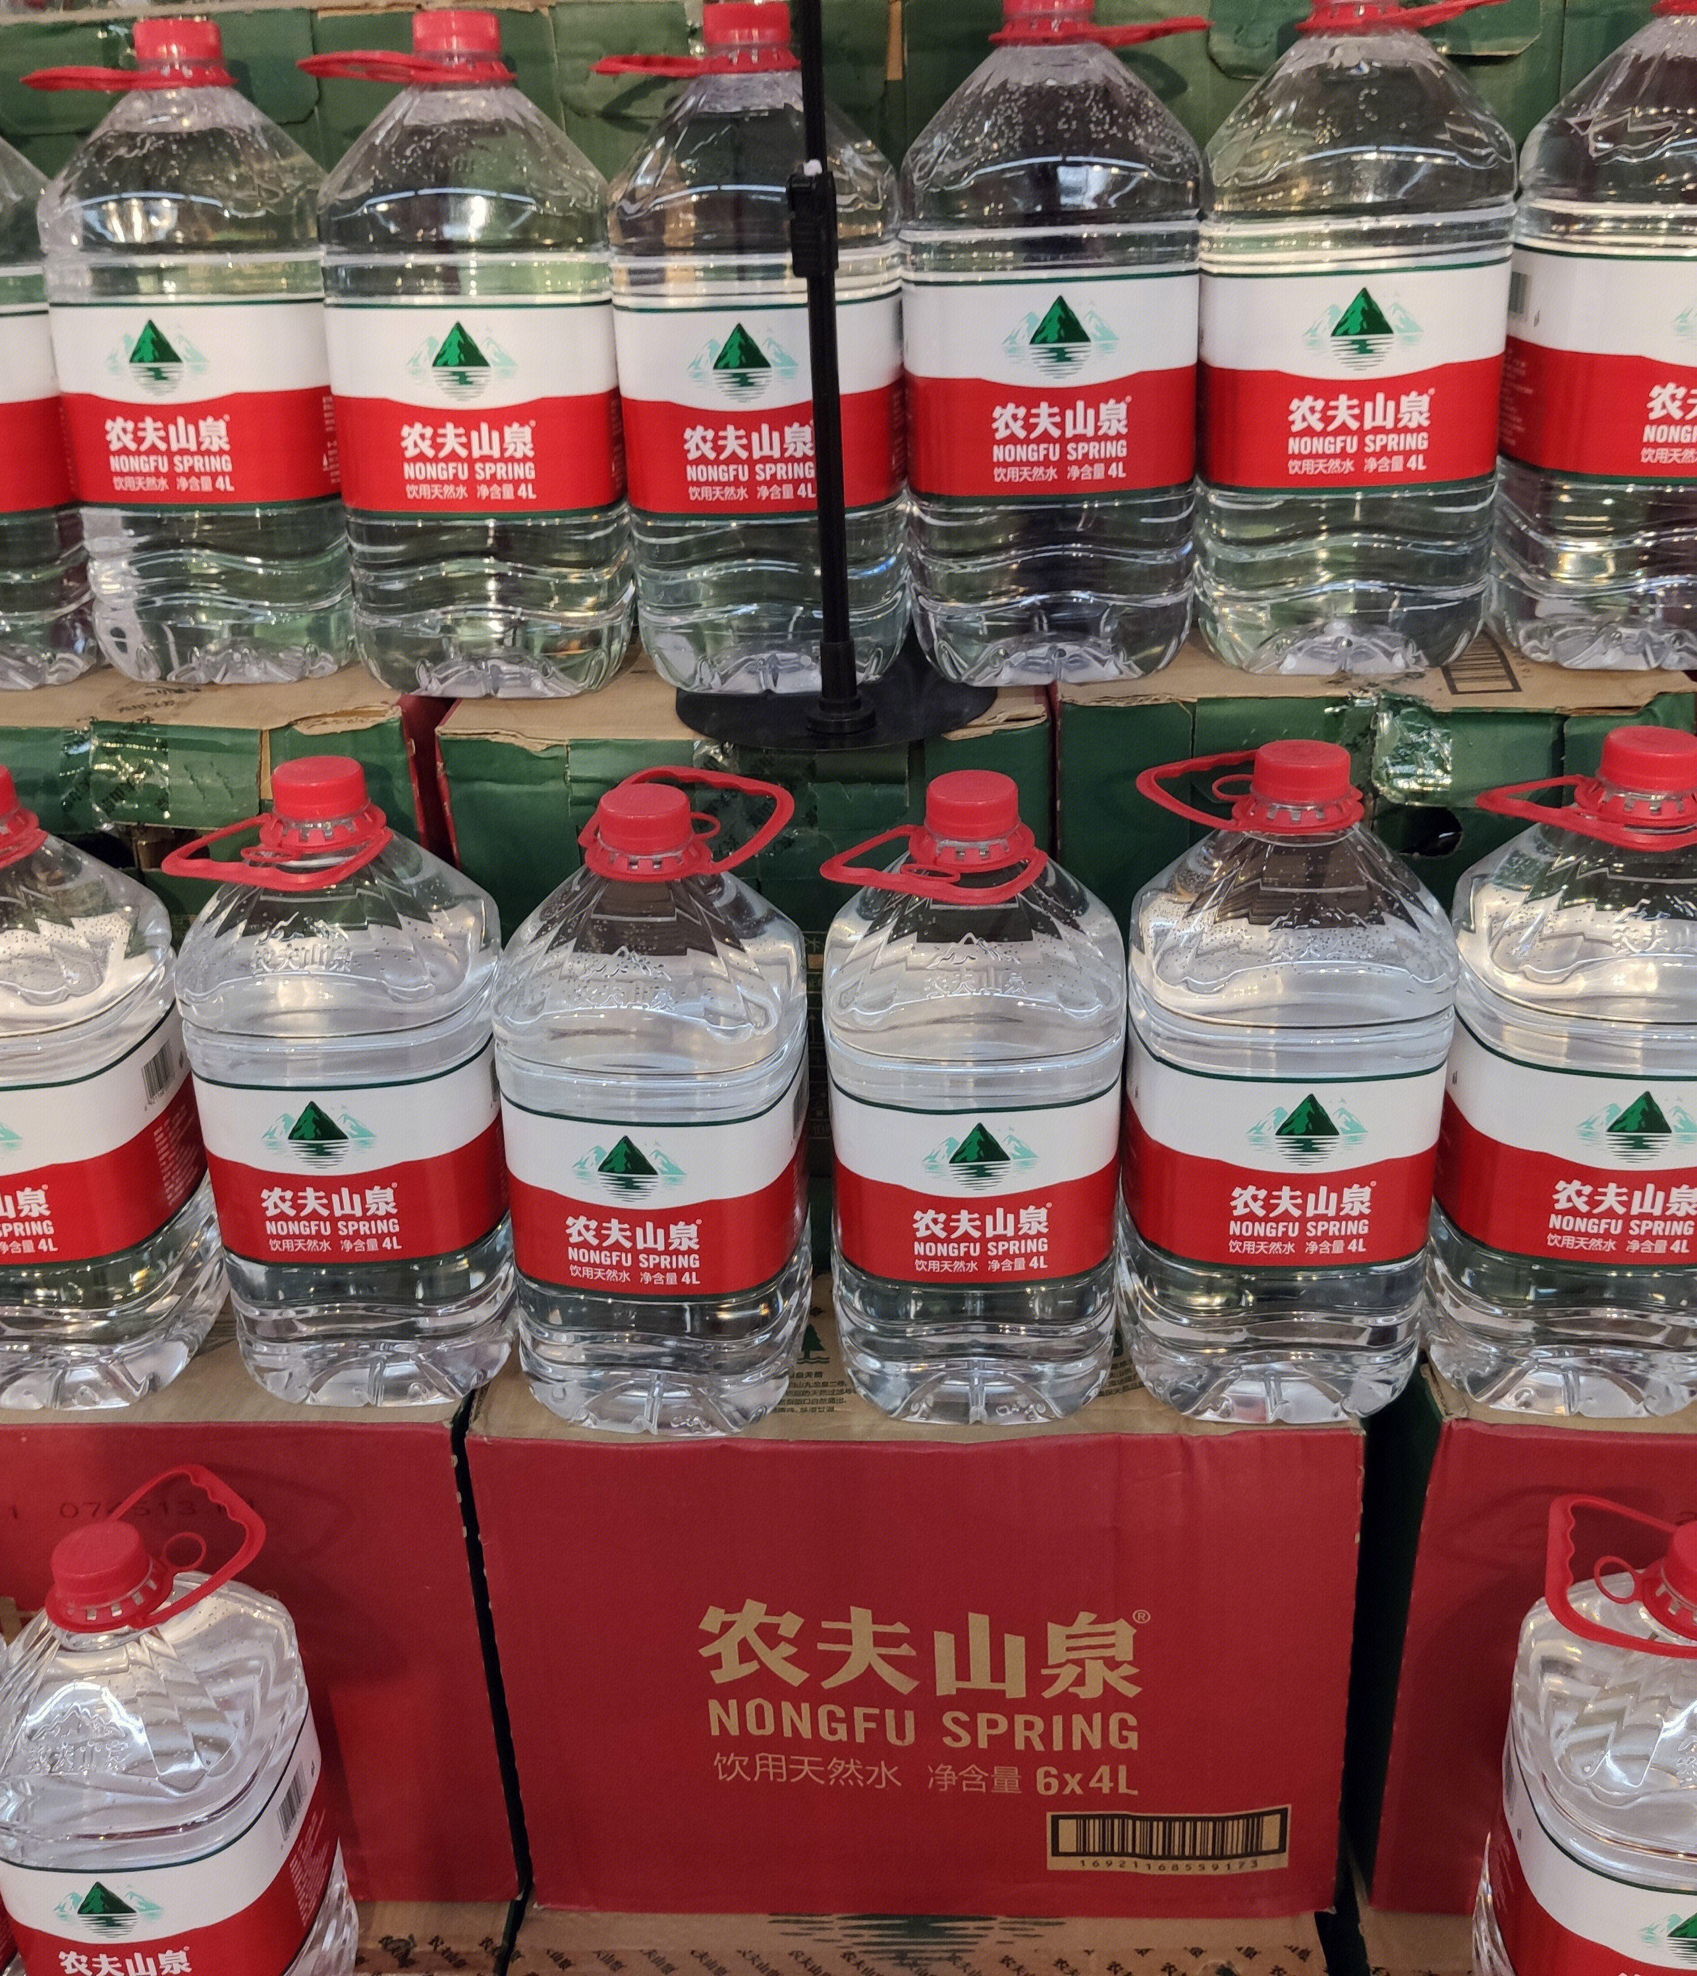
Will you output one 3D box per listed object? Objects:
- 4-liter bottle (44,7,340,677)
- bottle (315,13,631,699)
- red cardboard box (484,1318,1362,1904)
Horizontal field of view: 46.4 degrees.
[{"bbox_3d":[-0.324,-0.327,1.032,0.144,0.318,0.144,3,24,12],"label":"4-liter bottle"},{"bbox_3d":[-0.182,-0.313,0.988,0.144,0.318,0.144,-3,24,-2],"label":"bottle"},{"bbox_3d":[0.043,0.307,1.178,0.443,0.324,0.300,-1,24,3],"label":"red cardboard box"}]

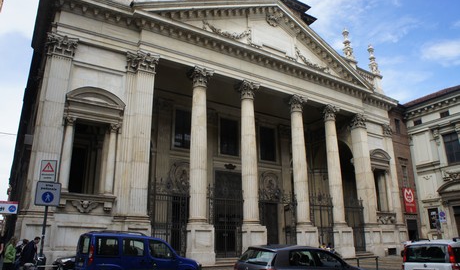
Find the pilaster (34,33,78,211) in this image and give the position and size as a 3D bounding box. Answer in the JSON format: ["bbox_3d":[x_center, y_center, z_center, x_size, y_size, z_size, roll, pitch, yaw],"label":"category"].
[{"bbox_3d":[-11.462,-1.046,22.157,1.591,12.262,0.889,10,-21,-31],"label":"pilaster"}]

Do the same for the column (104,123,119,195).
[{"bbox_3d":[-7.951,1.590,23.150,0.655,5.008,0.632,10,-21,-31],"label":"column"}]

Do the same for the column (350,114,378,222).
[{"bbox_3d":[14.687,3.687,37.973,1.638,12.369,1.451,10,-21,-31],"label":"column"}]

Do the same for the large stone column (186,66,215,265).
[{"bbox_3d":[-2.395,2.019,26.848,1.849,15.516,1.755,10,-21,-31],"label":"large stone column"}]

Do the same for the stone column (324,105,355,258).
[{"bbox_3d":[10.727,4.469,34.870,1.849,15.633,1.755,10,-21,-31],"label":"stone column"}]

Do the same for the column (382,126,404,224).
[{"bbox_3d":[19.394,4.599,41.236,1.568,12.369,1.006,10,-21,-31],"label":"column"}]

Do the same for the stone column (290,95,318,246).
[{"bbox_3d":[6.690,3.722,32.351,1.849,15.598,1.755,10,-21,-31],"label":"stone column"}]

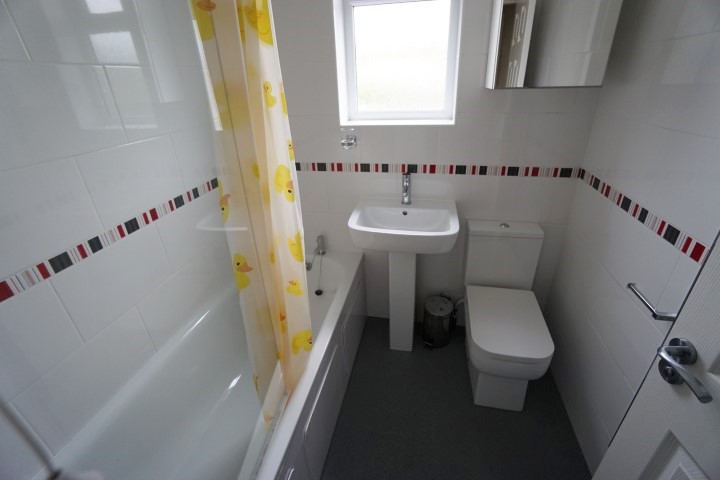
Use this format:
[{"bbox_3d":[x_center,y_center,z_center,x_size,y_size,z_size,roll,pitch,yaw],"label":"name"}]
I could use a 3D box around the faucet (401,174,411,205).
[{"bbox_3d":[0.237,-0.250,1.545,0.050,0.162,0.135,4,27,12],"label":"faucet"}]

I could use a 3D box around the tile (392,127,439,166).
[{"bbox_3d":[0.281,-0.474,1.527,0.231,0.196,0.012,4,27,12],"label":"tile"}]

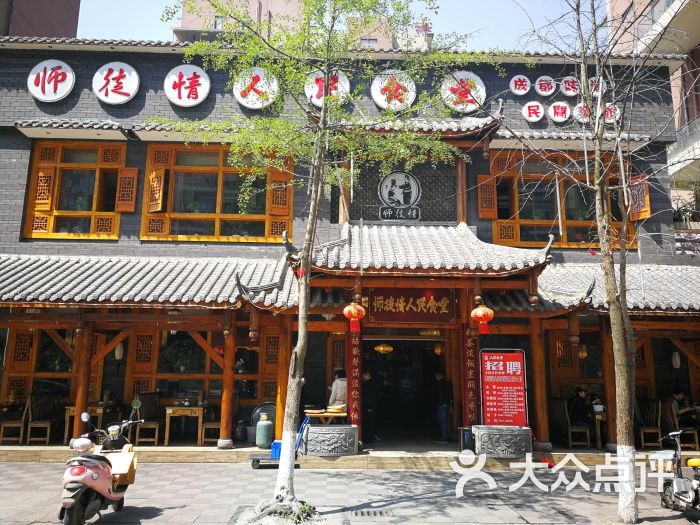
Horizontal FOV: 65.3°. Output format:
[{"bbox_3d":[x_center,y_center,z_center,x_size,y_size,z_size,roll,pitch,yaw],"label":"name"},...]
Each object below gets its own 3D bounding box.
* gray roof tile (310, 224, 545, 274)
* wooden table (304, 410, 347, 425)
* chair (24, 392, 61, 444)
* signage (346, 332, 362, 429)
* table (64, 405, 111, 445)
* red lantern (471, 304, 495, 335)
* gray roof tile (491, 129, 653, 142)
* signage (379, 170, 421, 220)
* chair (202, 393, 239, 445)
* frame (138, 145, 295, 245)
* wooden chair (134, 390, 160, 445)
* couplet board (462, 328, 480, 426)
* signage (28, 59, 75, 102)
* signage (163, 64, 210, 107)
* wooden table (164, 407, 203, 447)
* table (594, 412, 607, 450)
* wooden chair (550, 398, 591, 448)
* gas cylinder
[{"bbox_3d":[1.358,-0.390,11.957,5.086,1.646,2.558,1,-11,-2],"label":"gray roof tile"},{"bbox_3d":[-0.477,3.459,11.191,0.850,0.680,0.650,1,-11,-2],"label":"wooden table"},{"bbox_3d":[-6.166,3.144,11.052,0.561,0.964,0.460,1,-11,-2],"label":"chair"},{"bbox_3d":[0.108,2.406,11.087,0.303,2.114,0.100,1,-11,-1],"label":"signage"},{"bbox_3d":[-5.606,3.489,11.788,0.790,0.750,0.780,1,-11,-2],"label":"table"},{"bbox_3d":[2.588,1.108,10.632,0.430,0.550,0.430,1,-11,-2],"label":"red lantern"},{"bbox_3d":[5.523,-3.185,13.615,3.920,0.340,0.420,1,-11,-2],"label":"gray roof tile"},{"bbox_3d":[1.244,-1.688,13.710,1.060,1.300,0.060,1,-11,-2],"label":"signage"},{"bbox_3d":[-2.844,3.391,11.859,0.520,1.020,0.450,1,-11,-2],"label":"chair"},{"bbox_3d":[-3.207,-1.722,13.356,3.629,2.486,0.160,1,-11,-2],"label":"frame"},{"bbox_3d":[-4.236,3.320,11.637,0.500,1.050,0.450,1,-11,-2],"label":"wooden chair"},{"bbox_3d":[2.489,2.318,11.163,0.330,2.030,0.090,1,-11,-2],"label":"couplet board"},{"bbox_3d":[-7.312,-4.437,13.402,1.112,1.106,0.110,1,-11,-2],"label":"signage"},{"bbox_3d":[-4.004,-4.335,13.484,1.111,1.120,0.110,1,-11,-2],"label":"signage"},{"bbox_3d":[-3.303,3.340,11.320,0.752,0.733,1.200,1,-11,-2],"label":"wooden table"},{"bbox_3d":[5.233,3.442,11.380,0.752,0.714,1.200,1,-11,-2],"label":"table"},{"bbox_3d":[4.593,3.359,11.343,0.520,0.960,0.450,2,-11,-7],"label":"wooden chair"},{"bbox_3d":[-1.700,3.346,10.919,0.320,0.680,0.320,1,-11,-2],"label":"gas cylinder"}]

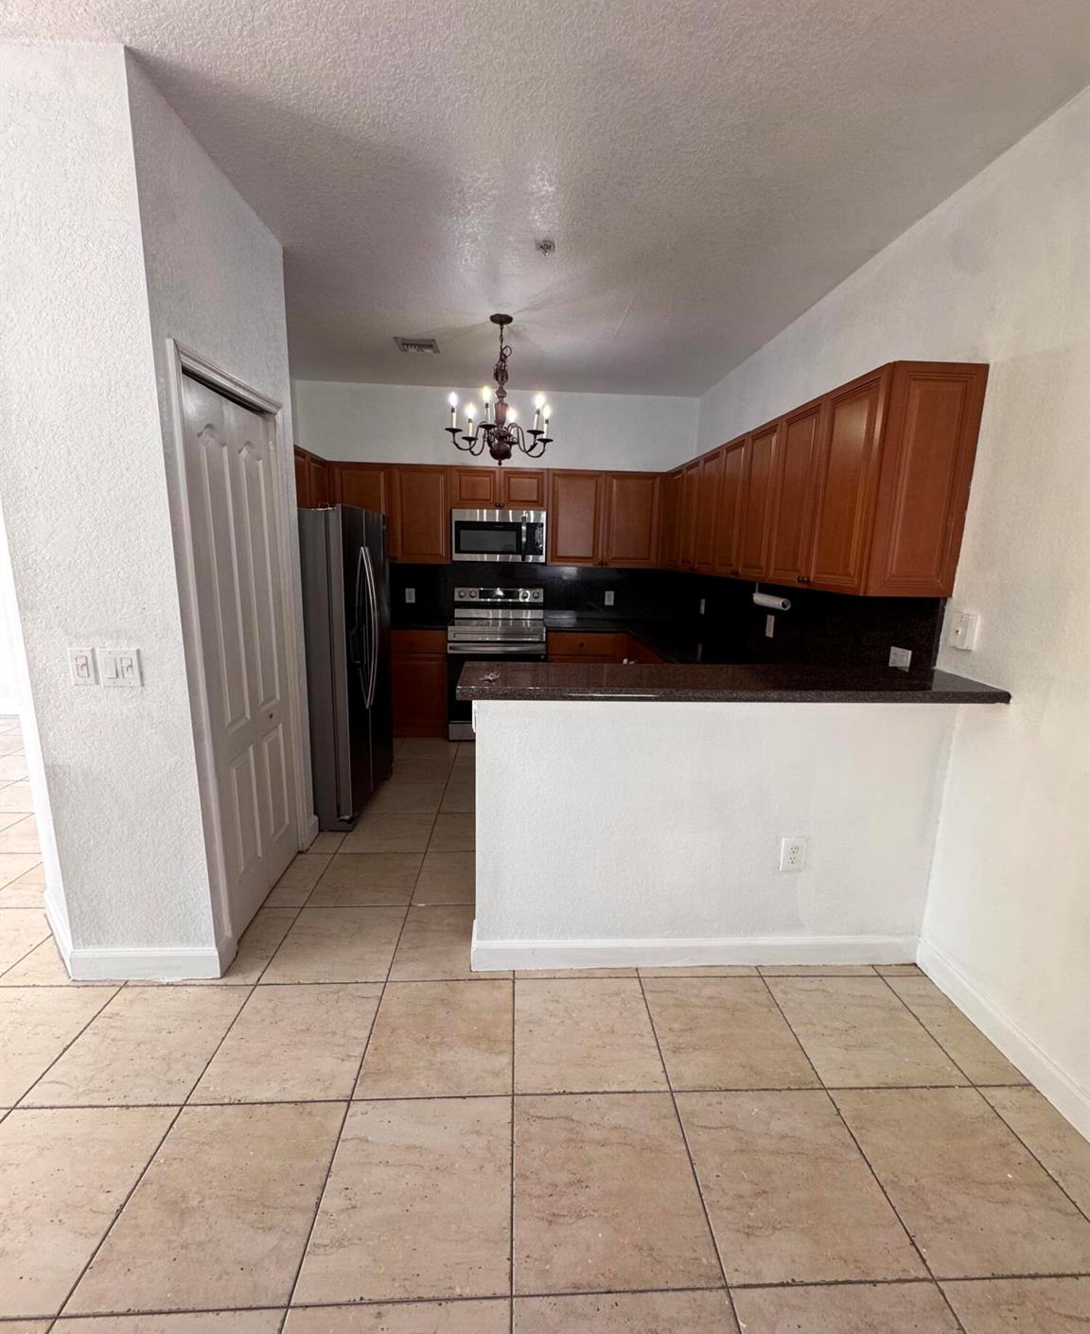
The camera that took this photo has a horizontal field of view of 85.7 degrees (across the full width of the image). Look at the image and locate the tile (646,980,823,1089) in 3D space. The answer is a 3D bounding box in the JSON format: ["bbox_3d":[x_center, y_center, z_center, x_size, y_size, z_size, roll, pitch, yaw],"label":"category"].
[{"bbox_3d":[0.586,1.192,1.933,0.453,0.010,0.453,1,12,-3],"label":"tile"}]

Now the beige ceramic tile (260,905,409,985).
[{"bbox_3d":[-0.802,1.084,2.310,0.451,0.010,0.451,1,12,-3],"label":"beige ceramic tile"}]

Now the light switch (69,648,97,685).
[{"bbox_3d":[-1.461,-0.004,1.864,0.069,0.117,0.010,1,12,-3],"label":"light switch"}]

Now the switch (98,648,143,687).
[{"bbox_3d":[-1.357,0.004,1.880,0.124,0.124,0.011,1,12,-3],"label":"switch"}]

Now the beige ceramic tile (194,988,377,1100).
[{"bbox_3d":[-0.782,1.175,1.864,0.451,0.010,0.451,1,12,-3],"label":"beige ceramic tile"}]

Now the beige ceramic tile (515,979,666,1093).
[{"bbox_3d":[0.129,1.187,1.911,0.453,0.010,0.453,1,12,-3],"label":"beige ceramic tile"}]

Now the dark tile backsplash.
[{"bbox_3d":[-0.087,-0.348,3.626,2.893,0.470,3.160,1,12,-3],"label":"dark tile backsplash"}]

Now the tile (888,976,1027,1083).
[{"bbox_3d":[1.348,1.195,1.964,0.155,0.010,0.451,1,12,-3],"label":"tile"}]

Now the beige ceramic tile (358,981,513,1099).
[{"bbox_3d":[-0.327,1.183,1.889,0.453,0.010,0.453,1,12,-3],"label":"beige ceramic tile"}]

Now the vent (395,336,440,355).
[{"bbox_3d":[-0.827,-2.090,3.825,0.262,0.020,0.292,1,12,-3],"label":"vent"}]

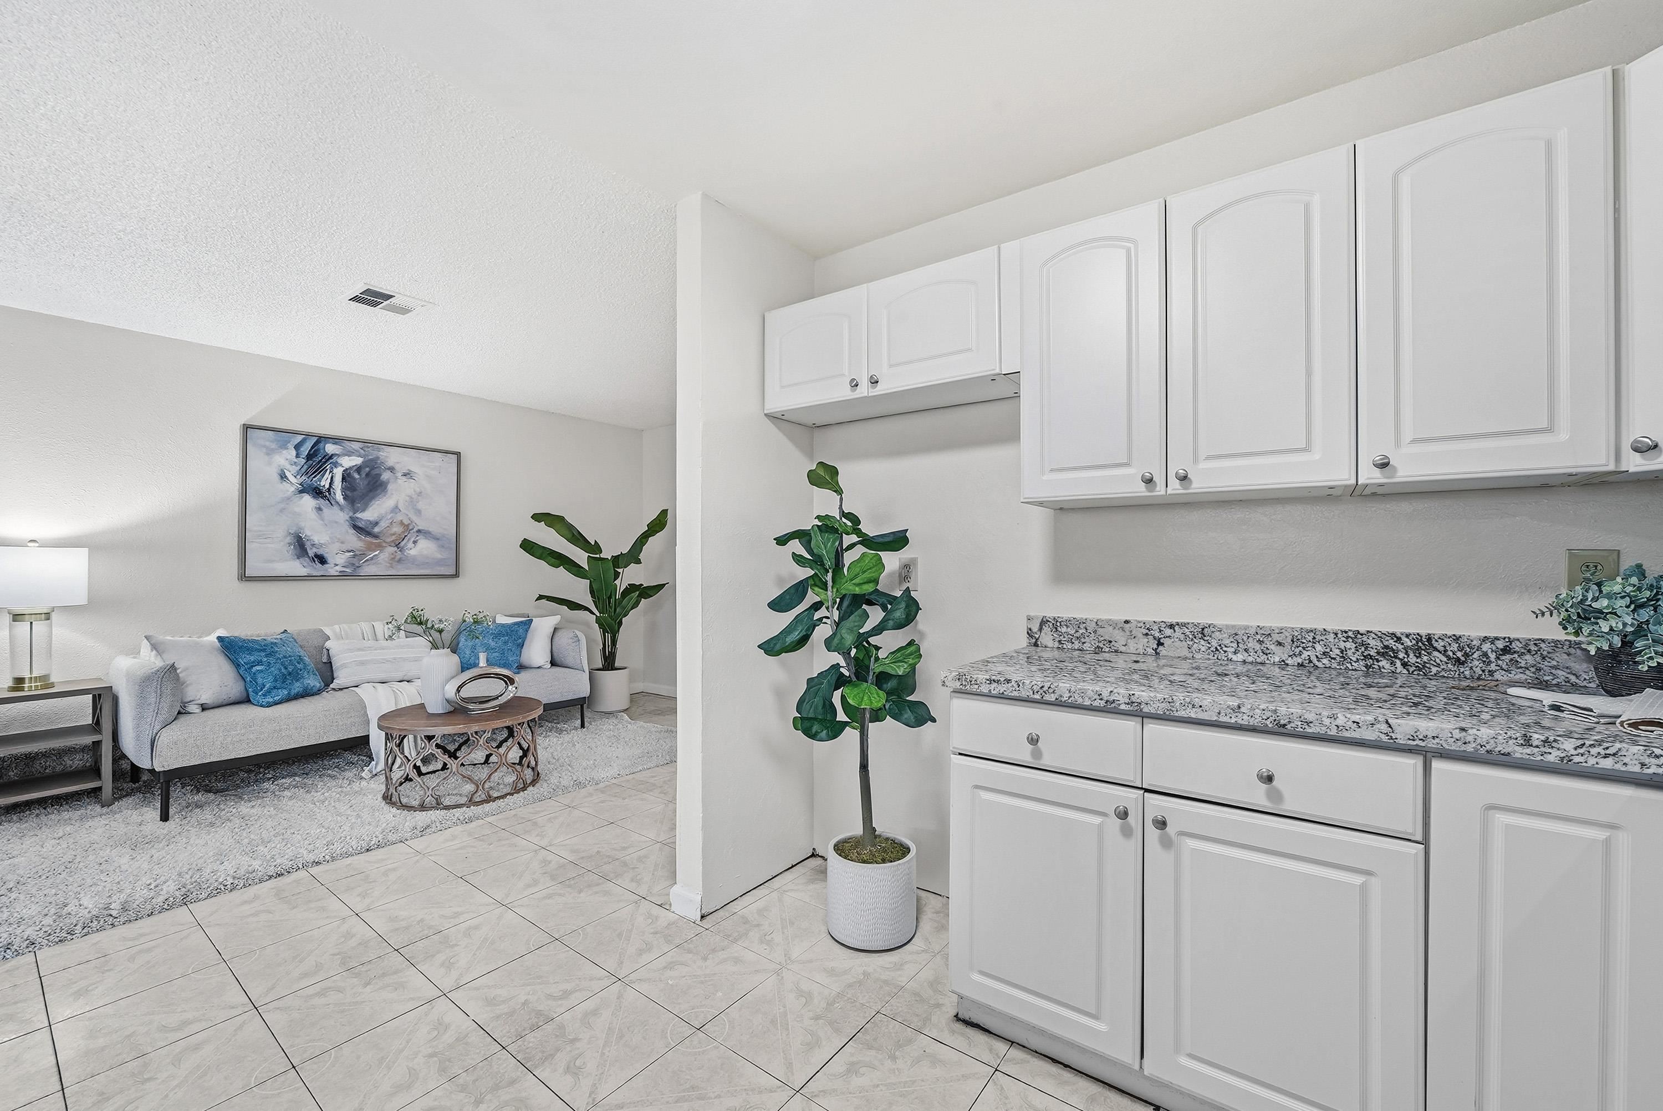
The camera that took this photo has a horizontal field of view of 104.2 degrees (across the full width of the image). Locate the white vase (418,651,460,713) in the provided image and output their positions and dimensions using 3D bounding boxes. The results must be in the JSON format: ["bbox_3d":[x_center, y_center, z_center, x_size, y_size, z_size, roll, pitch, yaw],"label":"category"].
[{"bbox_3d":[-2.030,0.655,3.370,0.177,0.315,0.177,0,0,37],"label":"white vase"}]

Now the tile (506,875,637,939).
[{"bbox_3d":[-0.890,1.211,2.251,0.325,0.010,0.325,0,-1,37],"label":"tile"}]

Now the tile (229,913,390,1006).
[{"bbox_3d":[-1.567,1.218,1.953,0.330,0.010,0.330,0,0,37],"label":"tile"}]

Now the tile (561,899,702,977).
[{"bbox_3d":[-0.629,1.209,2.057,0.325,0.010,0.325,0,-1,37],"label":"tile"}]

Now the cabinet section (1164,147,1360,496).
[{"bbox_3d":[1.087,-0.525,1.647,0.371,0.750,0.312,0,0,36],"label":"cabinet section"}]

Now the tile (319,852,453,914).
[{"bbox_3d":[-1.628,1.221,2.404,0.330,0.010,0.330,0,0,37],"label":"tile"}]

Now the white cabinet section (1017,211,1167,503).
[{"bbox_3d":[0.784,-0.525,1.867,0.373,0.748,0.312,0,0,36],"label":"white cabinet section"}]

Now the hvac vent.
[{"bbox_3d":[-2.102,-1.202,3.086,0.250,0.020,0.300,0,-1,37],"label":"hvac vent"}]

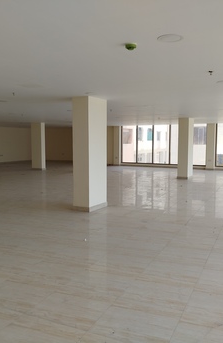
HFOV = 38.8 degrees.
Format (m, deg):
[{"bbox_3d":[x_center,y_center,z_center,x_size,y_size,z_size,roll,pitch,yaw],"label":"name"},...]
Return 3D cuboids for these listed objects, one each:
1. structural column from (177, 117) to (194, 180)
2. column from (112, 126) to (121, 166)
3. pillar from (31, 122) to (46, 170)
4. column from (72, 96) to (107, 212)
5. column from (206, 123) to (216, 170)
[{"bbox_3d":[2.936,-0.891,12.453,0.407,2.343,0.703,3,6,30],"label":"structural column"},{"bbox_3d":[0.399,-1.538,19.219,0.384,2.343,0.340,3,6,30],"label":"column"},{"bbox_3d":[-3.658,-1.243,15.983,0.650,2.343,0.293,3,6,30],"label":"pillar"},{"bbox_3d":[-0.443,-0.364,6.792,0.404,2.343,0.706,3,6,30],"label":"column"},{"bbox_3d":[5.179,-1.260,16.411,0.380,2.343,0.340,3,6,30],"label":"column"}]

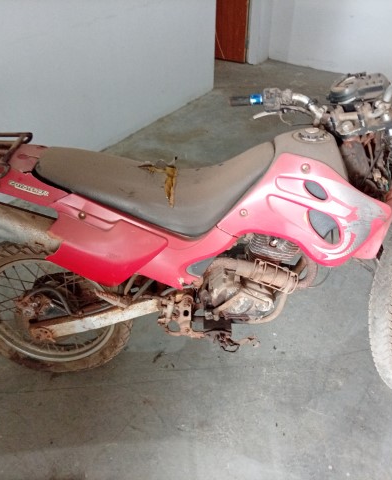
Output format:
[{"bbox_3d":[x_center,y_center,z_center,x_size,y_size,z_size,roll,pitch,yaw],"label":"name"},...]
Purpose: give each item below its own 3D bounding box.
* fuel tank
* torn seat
[{"bbox_3d":[0.339,-0.251,1.499,0.280,0.220,0.270,0,30,0],"label":"fuel tank"},{"bbox_3d":[-0.136,-0.183,1.538,0.750,0.270,0.260,0,30,0],"label":"torn seat"}]

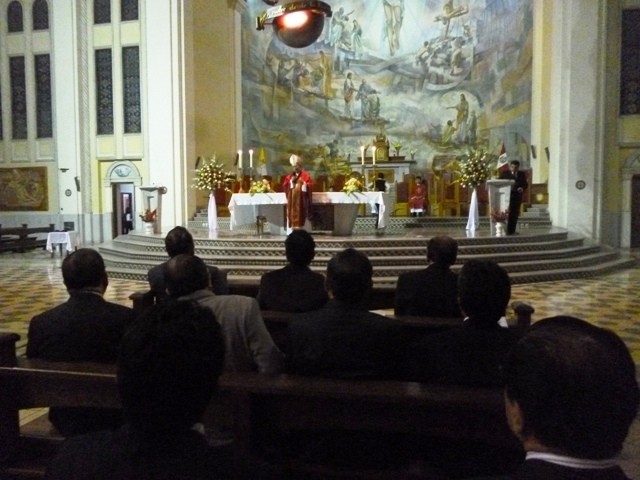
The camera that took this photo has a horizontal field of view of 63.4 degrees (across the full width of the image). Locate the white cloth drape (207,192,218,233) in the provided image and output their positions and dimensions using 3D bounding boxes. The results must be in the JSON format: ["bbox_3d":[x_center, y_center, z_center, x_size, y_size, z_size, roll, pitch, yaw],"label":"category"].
[{"bbox_3d":[-3.000,-0.798,14.500,0.270,1.050,0.260,1,4,15],"label":"white cloth drape"}]

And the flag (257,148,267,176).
[{"bbox_3d":[-1.921,-2.512,17.000,0.360,1.050,0.250,0,3,5],"label":"flag"}]

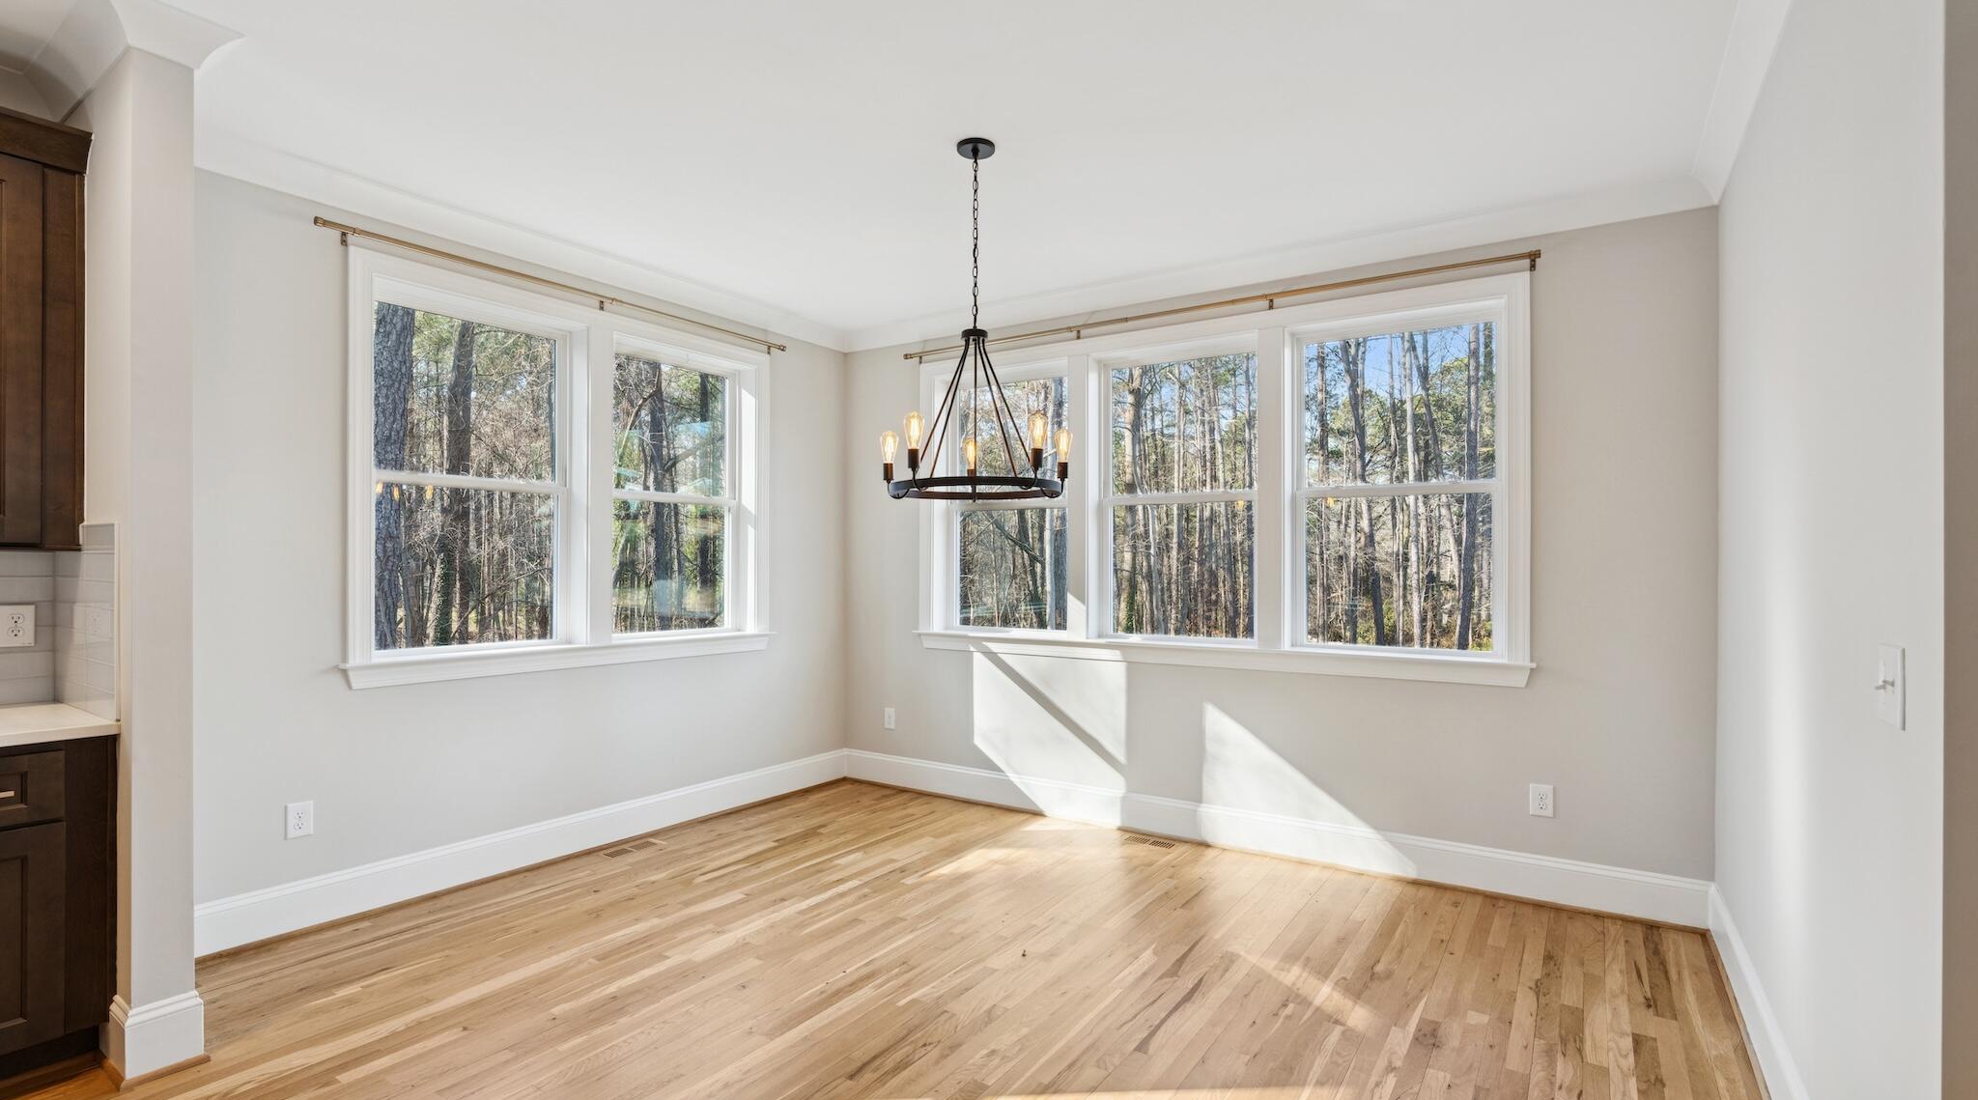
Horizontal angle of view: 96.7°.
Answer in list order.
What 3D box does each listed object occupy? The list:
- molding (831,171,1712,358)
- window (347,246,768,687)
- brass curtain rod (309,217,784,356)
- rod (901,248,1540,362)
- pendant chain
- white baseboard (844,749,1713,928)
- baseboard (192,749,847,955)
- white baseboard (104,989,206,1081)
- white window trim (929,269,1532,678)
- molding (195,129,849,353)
[{"bbox_3d":[0.848,-1.295,4.316,4.213,0.116,0.090,0,-1,34],"label":"molding"},{"bbox_3d":[-1.804,-0.285,4.111,0.070,1.653,2.095,0,-1,34],"label":"window"},{"bbox_3d":[-1.731,-1.127,3.954,0.040,0.035,2.175,0,-1,34],"label":"brass curtain rod"},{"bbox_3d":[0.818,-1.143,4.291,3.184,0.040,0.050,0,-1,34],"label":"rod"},{"bbox_3d":[-0.045,-1.025,2.925,0.023,0.585,0.023,0,-1,34],"label":"pendant chain"},{"bbox_3d":[0.833,1.279,4.209,4.126,0.183,0.018,0,-1,34],"label":"white baseboard"},{"bbox_3d":[-1.782,1.290,4.140,0.022,0.173,3.246,0,-1,34],"label":"baseboard"},{"bbox_3d":[-2.164,1.245,2.290,0.150,0.180,0.155,0,-1,34],"label":"white baseboard"},{"bbox_3d":[0.851,-0.266,4.245,3.029,1.625,0.100,0,-1,34],"label":"white window trim"},{"bbox_3d":[-1.743,-1.308,4.156,0.090,0.116,3.246,0,-1,34],"label":"molding"}]

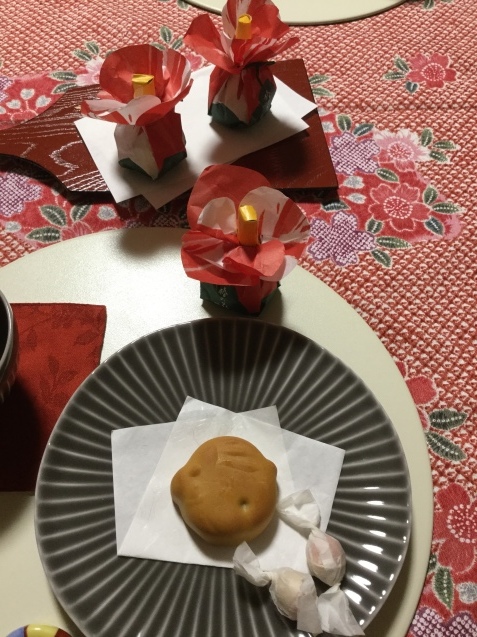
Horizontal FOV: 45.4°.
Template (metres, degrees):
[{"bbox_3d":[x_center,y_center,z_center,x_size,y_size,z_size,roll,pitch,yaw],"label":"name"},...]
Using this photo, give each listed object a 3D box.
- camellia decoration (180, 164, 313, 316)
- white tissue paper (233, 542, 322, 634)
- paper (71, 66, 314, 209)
[{"bbox_3d":[0.004,-0.044,0.344,0.073,0.069,0.070,-1,57,2],"label":"camellia decoration"},{"bbox_3d":[0.020,0.118,0.254,0.050,0.018,0.021,38,66,24],"label":"white tissue paper"},{"bbox_3d":[-0.029,-0.142,0.420,0.166,0.008,0.113,-28,60,-15],"label":"paper"}]

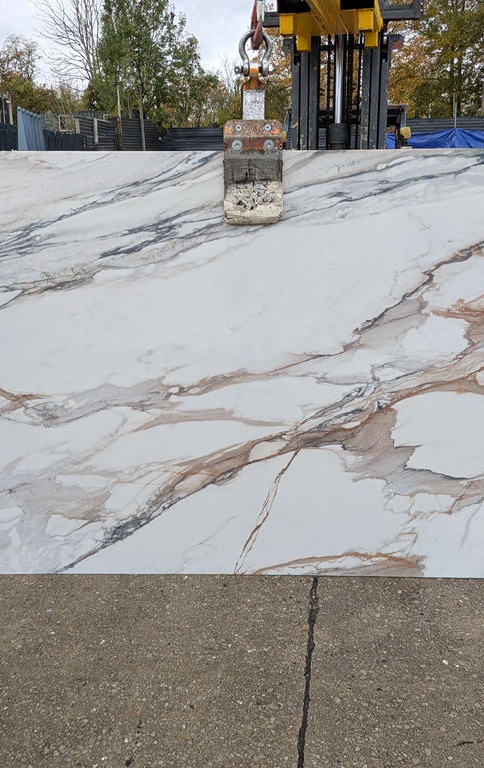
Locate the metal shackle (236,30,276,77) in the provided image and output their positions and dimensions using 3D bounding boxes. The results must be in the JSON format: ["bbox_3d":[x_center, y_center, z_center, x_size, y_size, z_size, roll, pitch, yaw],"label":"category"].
[{"bbox_3d":[0.042,-1.089,2.341,0.132,0.142,0.052,0,15,1],"label":"metal shackle"}]

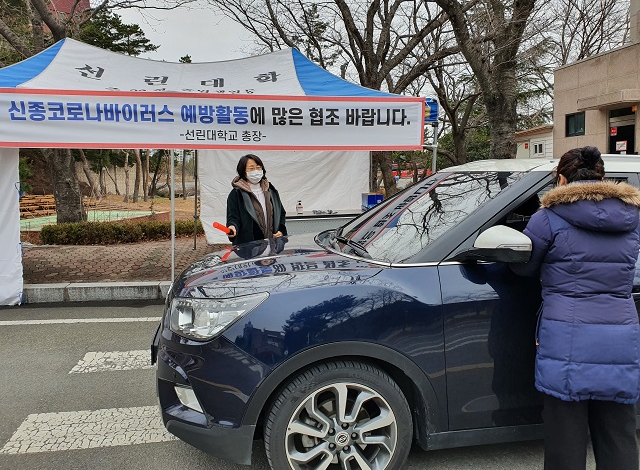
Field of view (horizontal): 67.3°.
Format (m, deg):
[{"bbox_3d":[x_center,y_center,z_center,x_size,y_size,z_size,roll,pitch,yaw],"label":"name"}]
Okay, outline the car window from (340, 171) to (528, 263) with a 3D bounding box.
[{"bbox_3d":[0.564,-0.168,2.927,0.940,0.130,1.380,-33,10,-4],"label":"car window"}]

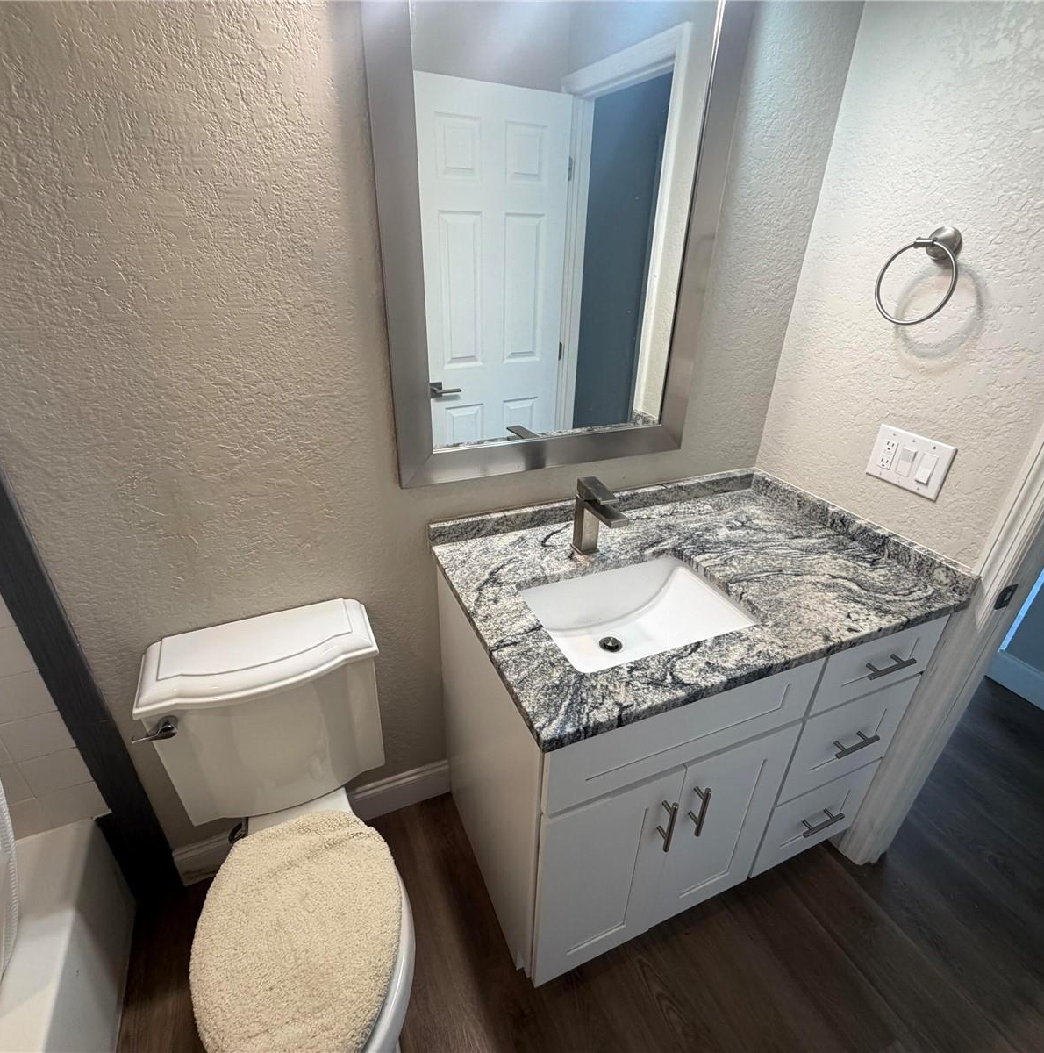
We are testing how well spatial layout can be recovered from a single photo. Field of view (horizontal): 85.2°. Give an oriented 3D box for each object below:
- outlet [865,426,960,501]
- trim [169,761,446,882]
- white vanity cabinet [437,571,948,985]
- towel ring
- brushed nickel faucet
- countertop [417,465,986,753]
[{"bbox_3d":[0.859,-0.143,1.262,0.011,0.121,0.170,-10,30,-21],"label":"outlet"},{"bbox_3d":[-0.555,0.825,1.605,0.730,0.135,0.014,-10,30,-21],"label":"trim"},{"bbox_3d":[0.330,0.503,1.469,0.922,0.863,0.650,-10,30,-21],"label":"white vanity cabinet"},{"bbox_3d":[0.810,-0.499,1.140,0.067,0.179,0.156,-10,30,-21],"label":"towel ring"},{"bbox_3d":[0.174,-0.002,1.264,0.052,0.175,0.154,-10,30,-21],"label":"brushed nickel faucet"},{"bbox_3d":[0.364,0.083,1.266,0.993,0.071,0.639,-10,30,-21],"label":"countertop"}]

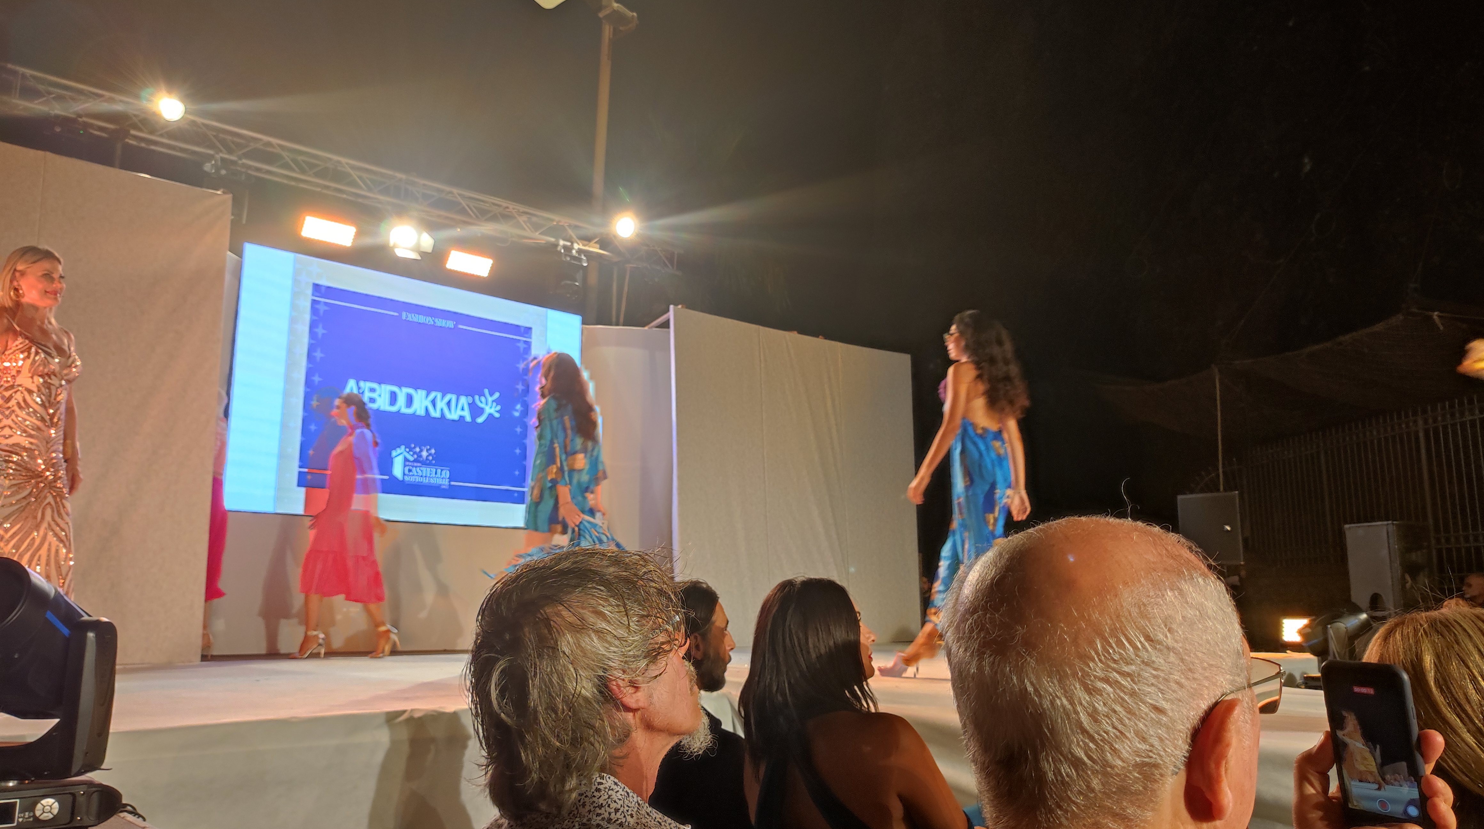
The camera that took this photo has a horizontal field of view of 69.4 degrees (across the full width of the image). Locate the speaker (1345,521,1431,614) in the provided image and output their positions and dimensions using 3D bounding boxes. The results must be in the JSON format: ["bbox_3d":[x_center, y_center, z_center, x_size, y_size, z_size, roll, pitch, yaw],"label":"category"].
[{"bbox_3d":[4.624,1.113,7.666,0.370,0.650,0.390,3,-10,-20],"label":"speaker"}]

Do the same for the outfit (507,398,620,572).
[{"bbox_3d":[-1.002,0.467,5.957,0.680,1.140,0.600,-9,-13,42],"label":"outfit"}]

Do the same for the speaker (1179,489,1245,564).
[{"bbox_3d":[4.156,1.014,9.427,0.460,0.630,0.400,-6,-11,31],"label":"speaker"}]

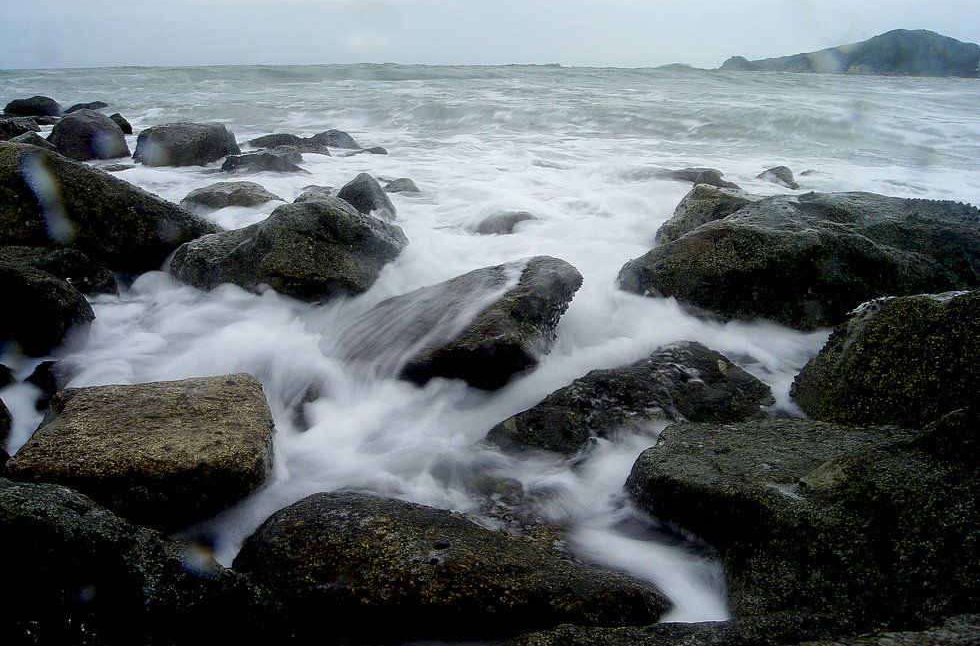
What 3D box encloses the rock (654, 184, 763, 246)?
[{"bbox_3d":[2.300,-1.134,7.809,1.120,0.670,1.000,0,19,0],"label":"rock"}]

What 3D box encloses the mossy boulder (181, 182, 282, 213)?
[{"bbox_3d":[-3.478,-1.717,9.936,1.305,0.326,0.978,0,19,0],"label":"mossy boulder"}]

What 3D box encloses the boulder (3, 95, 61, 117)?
[{"bbox_3d":[-14.713,-6.956,23.594,1.516,0.666,1.137,0,19,0],"label":"boulder"}]

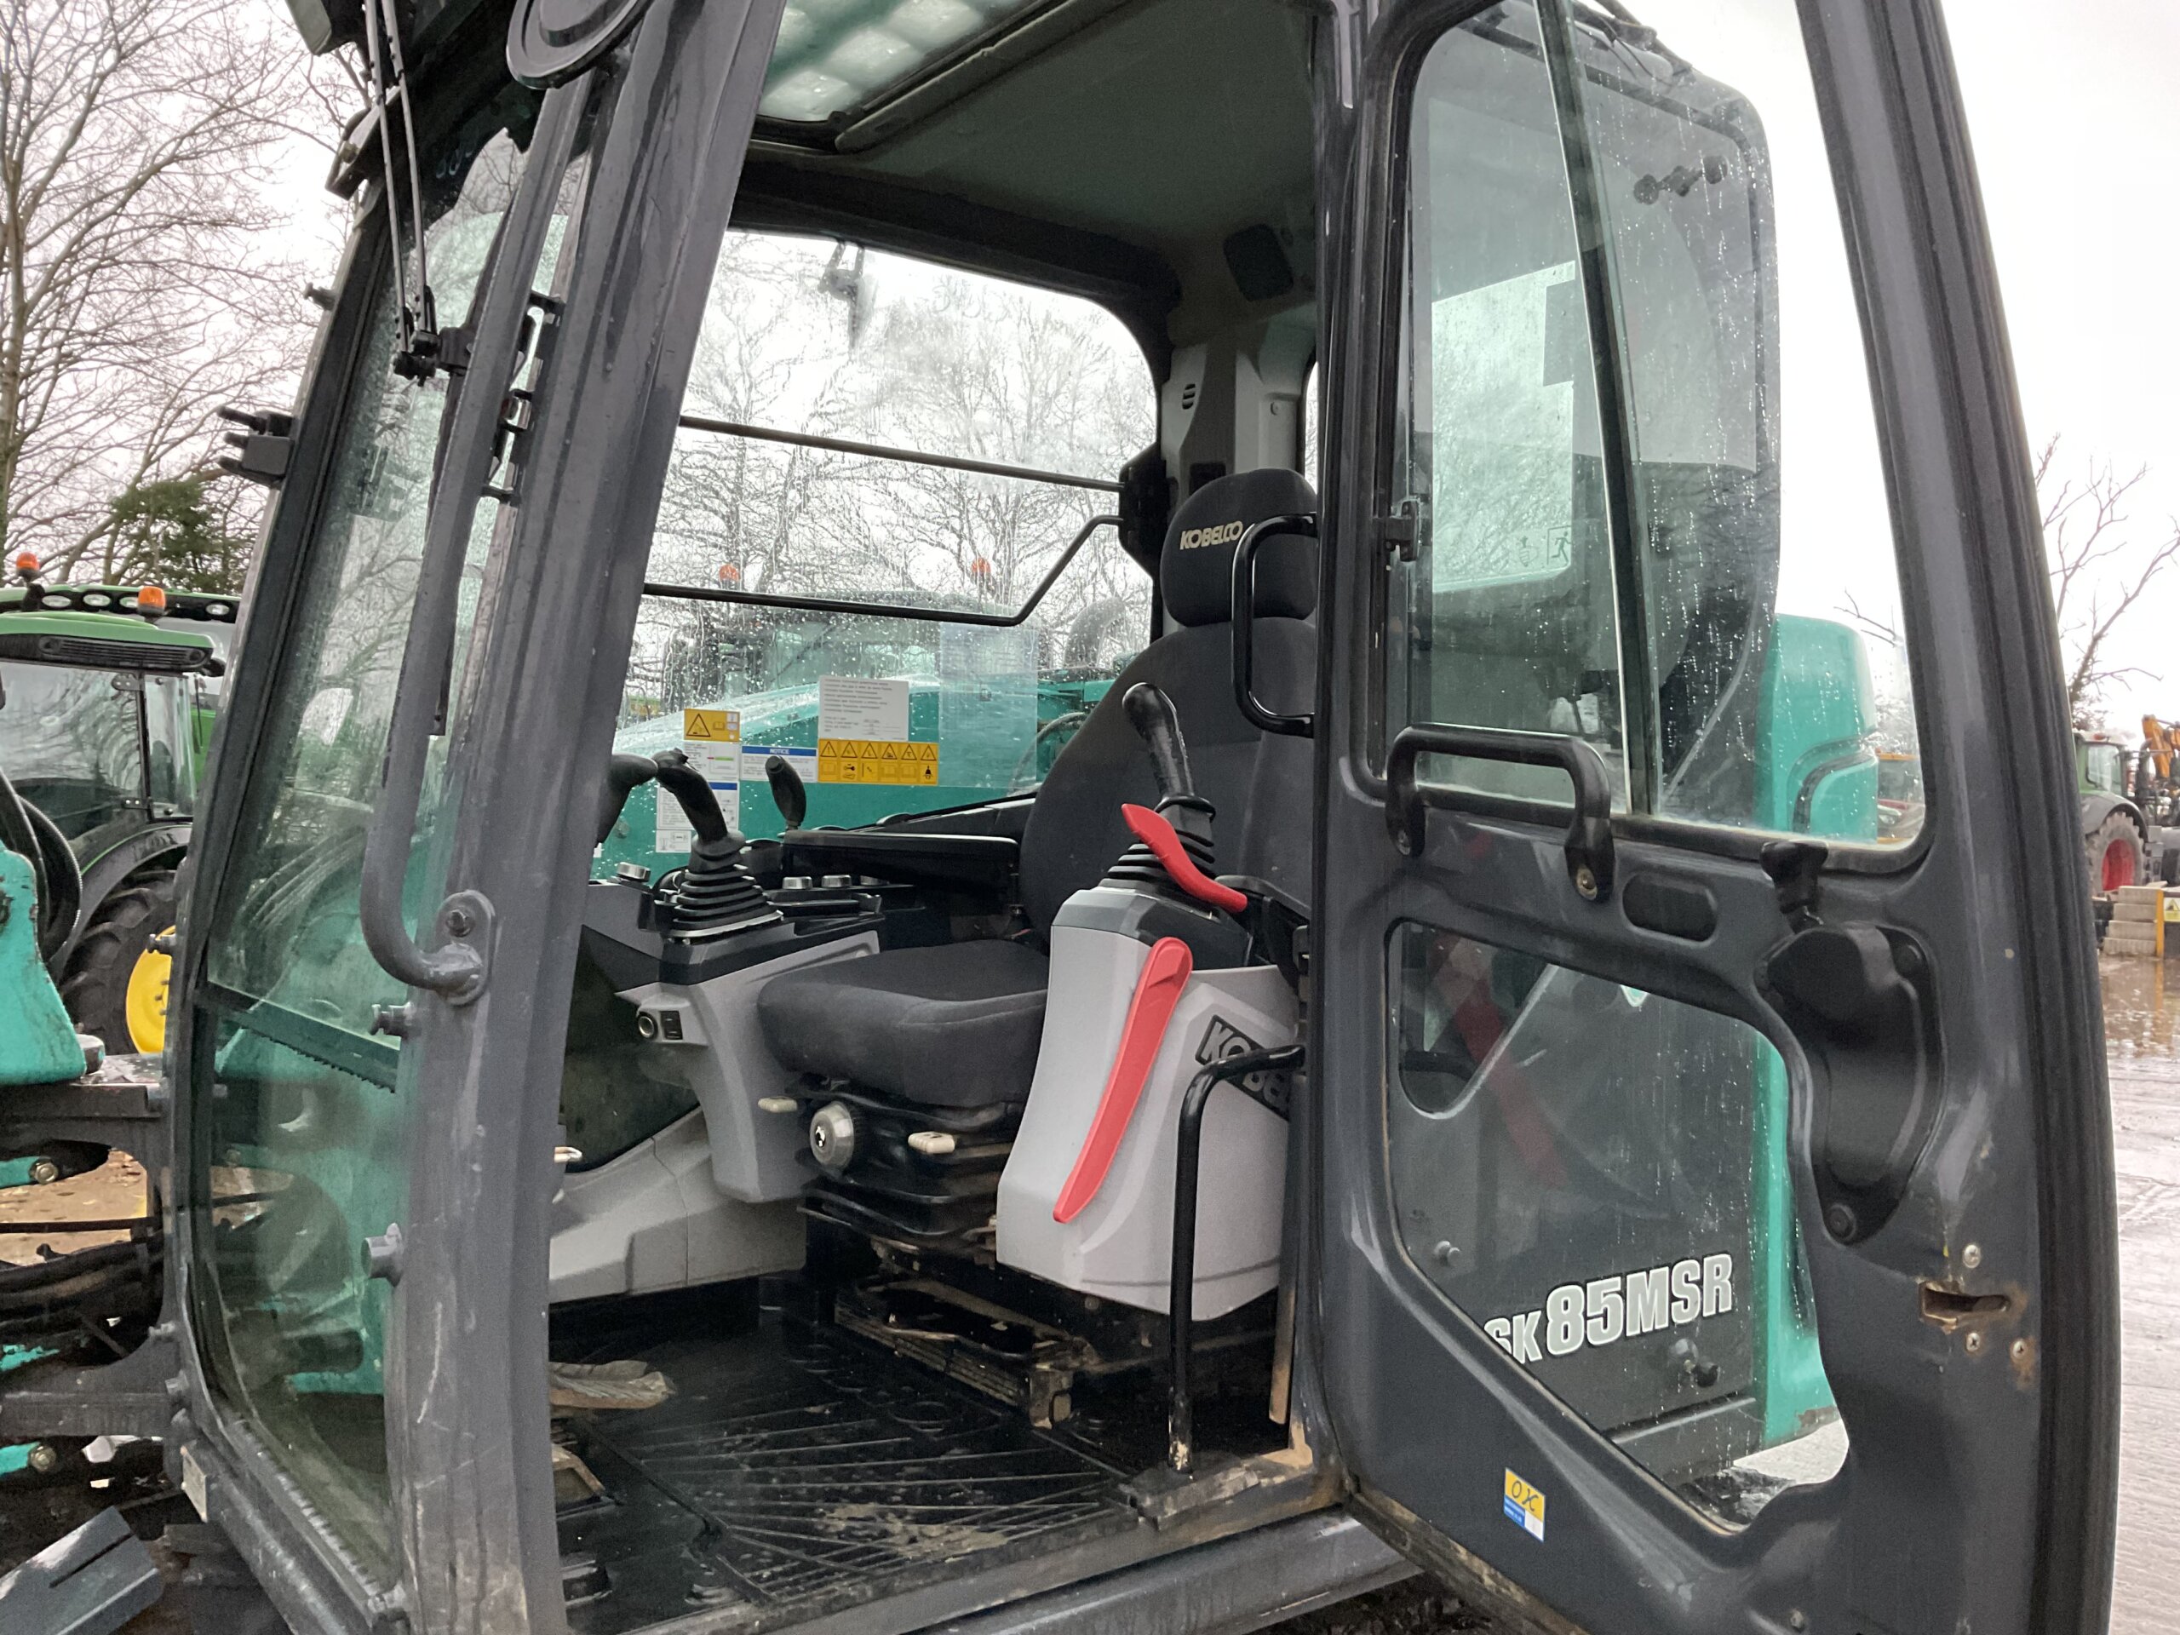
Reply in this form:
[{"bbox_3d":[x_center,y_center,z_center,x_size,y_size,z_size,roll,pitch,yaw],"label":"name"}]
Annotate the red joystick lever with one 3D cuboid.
[{"bbox_3d":[0.105,0.045,1.996,0.155,0.118,0.040,0,0,-37],"label":"red joystick lever"}]

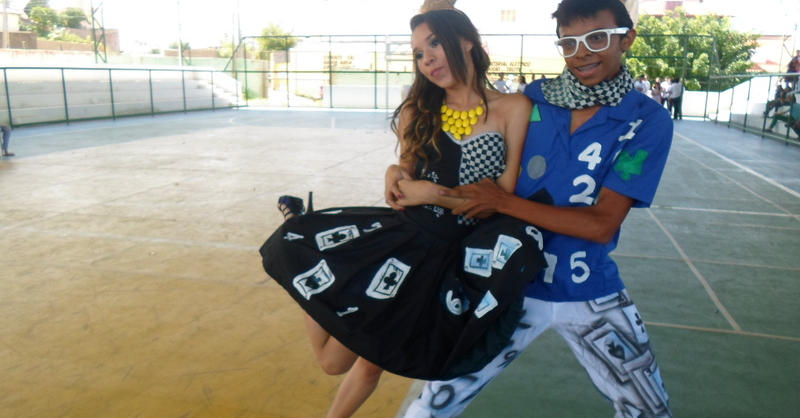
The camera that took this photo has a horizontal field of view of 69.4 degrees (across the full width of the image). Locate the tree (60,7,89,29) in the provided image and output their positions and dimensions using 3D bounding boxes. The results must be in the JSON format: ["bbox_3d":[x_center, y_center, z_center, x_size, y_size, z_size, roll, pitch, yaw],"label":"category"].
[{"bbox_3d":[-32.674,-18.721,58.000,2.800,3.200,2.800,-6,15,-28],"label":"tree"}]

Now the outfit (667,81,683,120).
[{"bbox_3d":[10.832,-4.281,22.800,0.380,1.420,0.520,5,14,18],"label":"outfit"}]

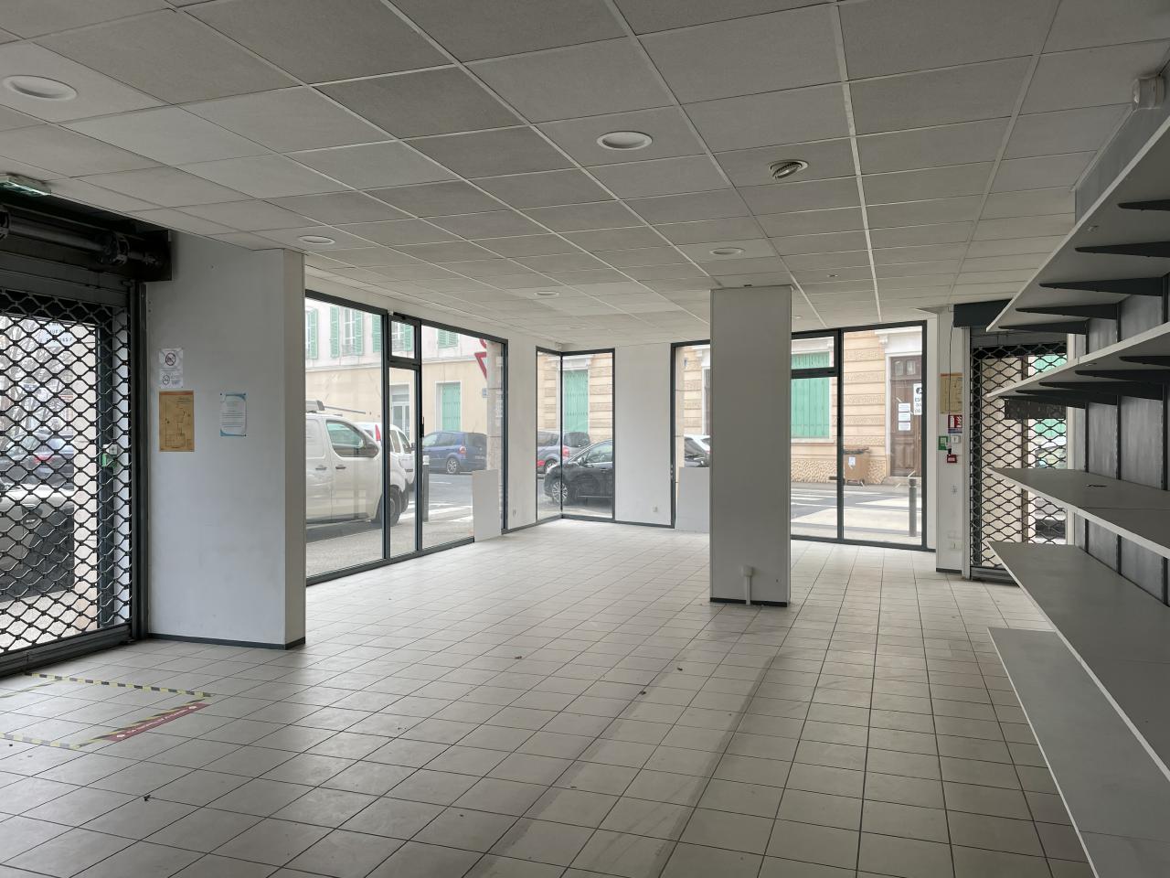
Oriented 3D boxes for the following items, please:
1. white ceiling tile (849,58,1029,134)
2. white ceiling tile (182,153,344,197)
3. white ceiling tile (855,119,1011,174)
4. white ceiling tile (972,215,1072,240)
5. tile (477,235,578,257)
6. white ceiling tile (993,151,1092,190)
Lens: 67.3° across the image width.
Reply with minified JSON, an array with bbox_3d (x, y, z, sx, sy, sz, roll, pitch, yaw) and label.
[{"bbox_3d":[1.303,-1.259,3.248,0.595,0.030,0.595,0,0,19],"label":"white ceiling tile"},{"bbox_3d":[-1.528,-1.257,4.265,0.595,0.020,0.595,0,0,20],"label":"white ceiling tile"},{"bbox_3d":[1.499,-1.264,3.824,0.595,0.020,0.595,0,0,20],"label":"white ceiling tile"},{"bbox_3d":[2.665,-1.295,5.317,0.600,0.025,0.600,0,0,19],"label":"white ceiling tile"},{"bbox_3d":[-0.364,-1.270,5.751,0.600,0.025,0.600,0,0,19],"label":"tile"},{"bbox_3d":[2.171,-1.276,4.222,0.388,0.020,0.588,0,0,19],"label":"white ceiling tile"}]

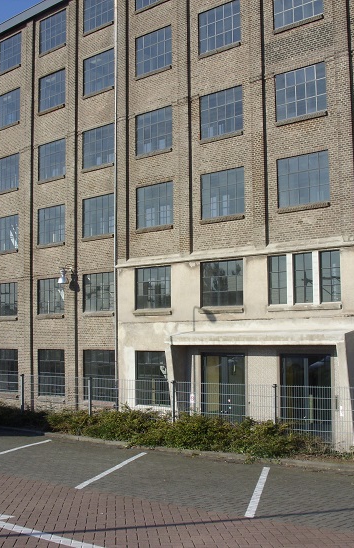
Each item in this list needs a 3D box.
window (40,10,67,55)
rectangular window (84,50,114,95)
[{"bbox_3d":[-4.890,-9.525,31.674,0.140,1.421,1.787,4,-6,-43],"label":"window"},{"bbox_3d":[-2.808,-7.361,29.411,0.160,1.453,1.795,3,-6,-44],"label":"rectangular window"}]

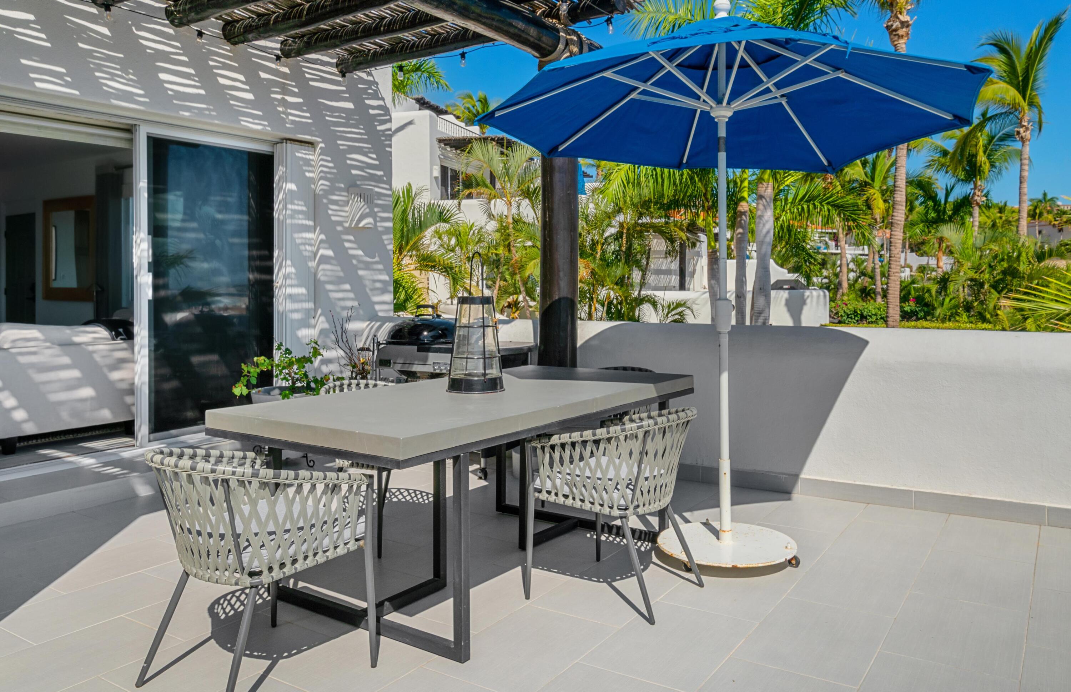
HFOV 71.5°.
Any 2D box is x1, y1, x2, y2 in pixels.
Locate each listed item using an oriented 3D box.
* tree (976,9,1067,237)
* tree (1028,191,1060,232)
[{"bbox_3d":[15.702,-6.253,24.000,3.000,9.220,3.000,0,3,0],"label":"tree"},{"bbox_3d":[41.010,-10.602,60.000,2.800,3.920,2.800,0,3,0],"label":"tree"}]

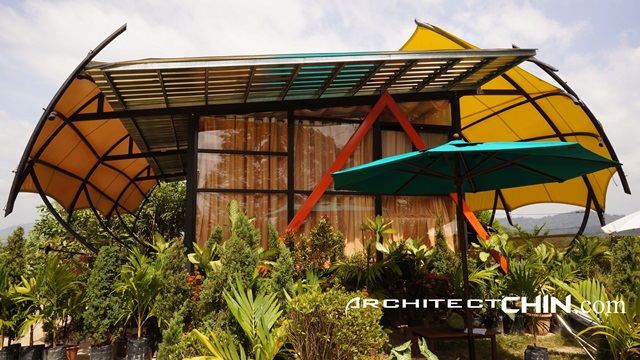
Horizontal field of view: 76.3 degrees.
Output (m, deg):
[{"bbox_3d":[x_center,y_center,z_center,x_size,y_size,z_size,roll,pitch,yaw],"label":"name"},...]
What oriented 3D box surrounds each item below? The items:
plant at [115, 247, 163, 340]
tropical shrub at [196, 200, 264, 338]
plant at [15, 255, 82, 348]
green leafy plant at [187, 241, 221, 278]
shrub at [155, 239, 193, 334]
[{"bbox_3d":[-2.117,1.324,4.750,0.544,1.077,0.520,0,-6,0],"label":"plant"},{"bbox_3d":[-1.143,1.143,5.200,0.835,1.711,0.800,0,-6,0],"label":"tropical shrub"},{"bbox_3d":[-3.166,1.417,4.750,0.764,1.066,0.700,0,-6,0],"label":"plant"},{"bbox_3d":[-1.545,1.054,5.400,0.441,0.498,0.450,0,-6,0],"label":"green leafy plant"},{"bbox_3d":[-1.798,1.271,5.000,0.456,1.139,0.460,0,-6,0],"label":"shrub"}]

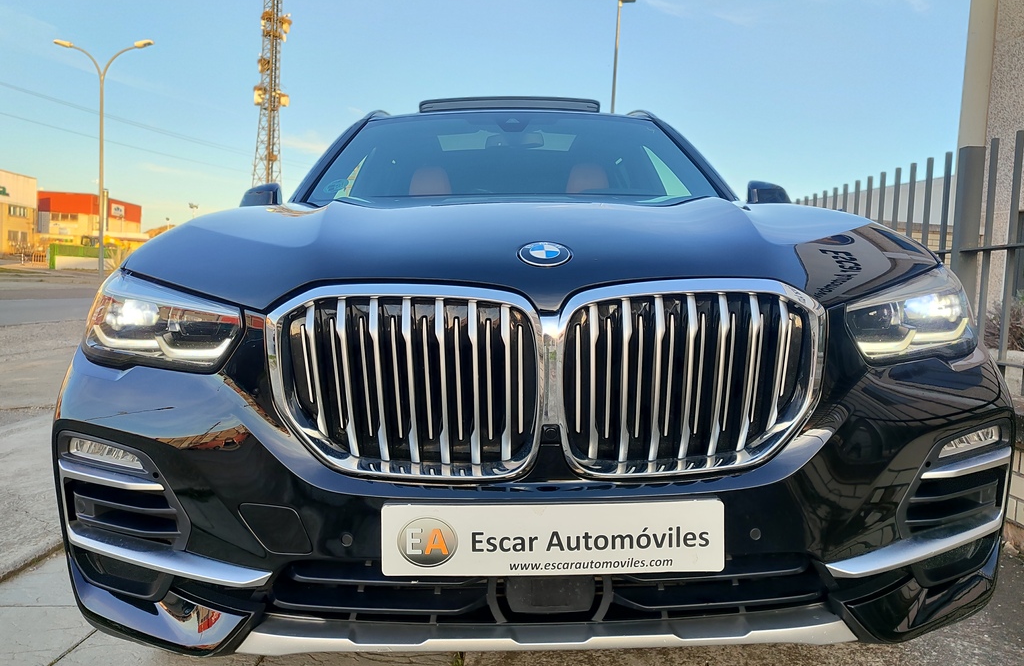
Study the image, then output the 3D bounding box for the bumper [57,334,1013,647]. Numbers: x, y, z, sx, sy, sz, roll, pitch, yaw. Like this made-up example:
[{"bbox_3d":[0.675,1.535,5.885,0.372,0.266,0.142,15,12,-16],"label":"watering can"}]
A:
[{"bbox_3d":[0.056,0.281,1.361,1.970,0.535,0.480,0,4,-1],"label":"bumper"}]

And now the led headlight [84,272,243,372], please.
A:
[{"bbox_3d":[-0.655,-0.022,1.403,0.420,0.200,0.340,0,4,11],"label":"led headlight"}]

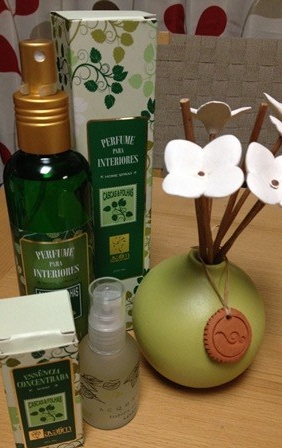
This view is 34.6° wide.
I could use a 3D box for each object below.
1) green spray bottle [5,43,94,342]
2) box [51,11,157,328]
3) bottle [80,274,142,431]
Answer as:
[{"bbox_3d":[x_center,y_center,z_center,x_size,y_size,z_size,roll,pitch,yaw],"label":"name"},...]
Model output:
[{"bbox_3d":[-0.049,0.005,0.254,0.045,0.203,0.045,-8,30,-17],"label":"green spray bottle"},{"bbox_3d":[-0.024,-0.022,0.299,0.047,0.209,0.047,-9,31,-18],"label":"box"},{"bbox_3d":[-0.018,0.071,0.256,0.035,0.087,0.035,1,29,-1],"label":"bottle"}]

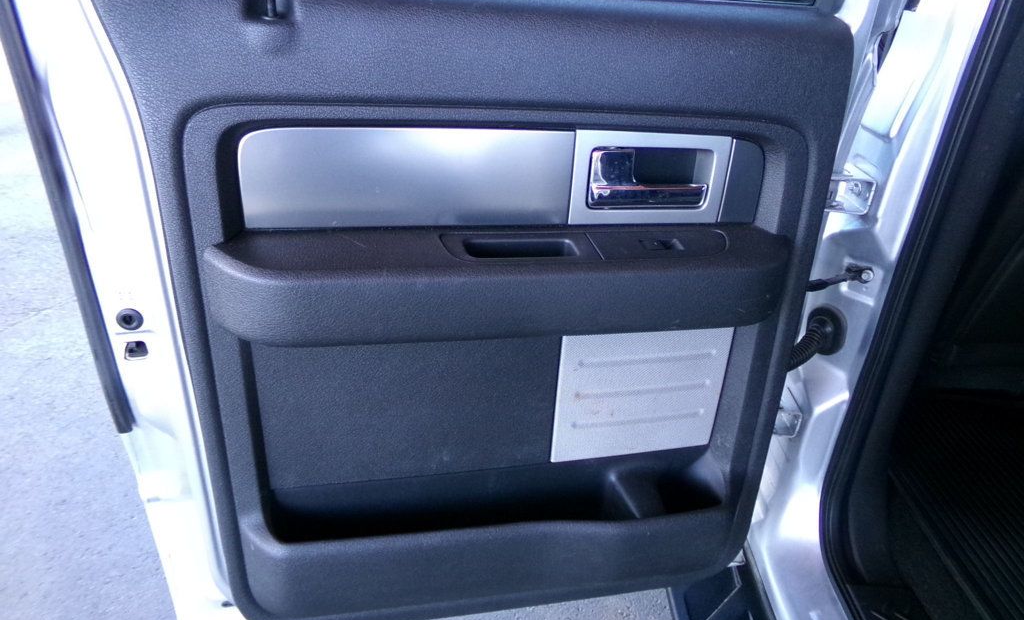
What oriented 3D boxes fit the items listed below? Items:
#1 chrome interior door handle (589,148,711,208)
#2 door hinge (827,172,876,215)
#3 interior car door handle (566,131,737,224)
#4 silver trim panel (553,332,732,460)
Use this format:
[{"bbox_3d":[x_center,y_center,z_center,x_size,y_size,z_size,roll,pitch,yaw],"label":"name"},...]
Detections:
[{"bbox_3d":[0.153,-0.146,0.789,0.130,0.060,0.032,-3,25,-16],"label":"chrome interior door handle"},{"bbox_3d":[0.442,-0.152,0.930,0.056,0.046,0.045,1,28,-4],"label":"door hinge"},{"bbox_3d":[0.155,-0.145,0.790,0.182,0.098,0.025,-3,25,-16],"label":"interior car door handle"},{"bbox_3d":[0.167,0.109,0.910,0.226,0.175,0.018,-3,25,-16],"label":"silver trim panel"}]

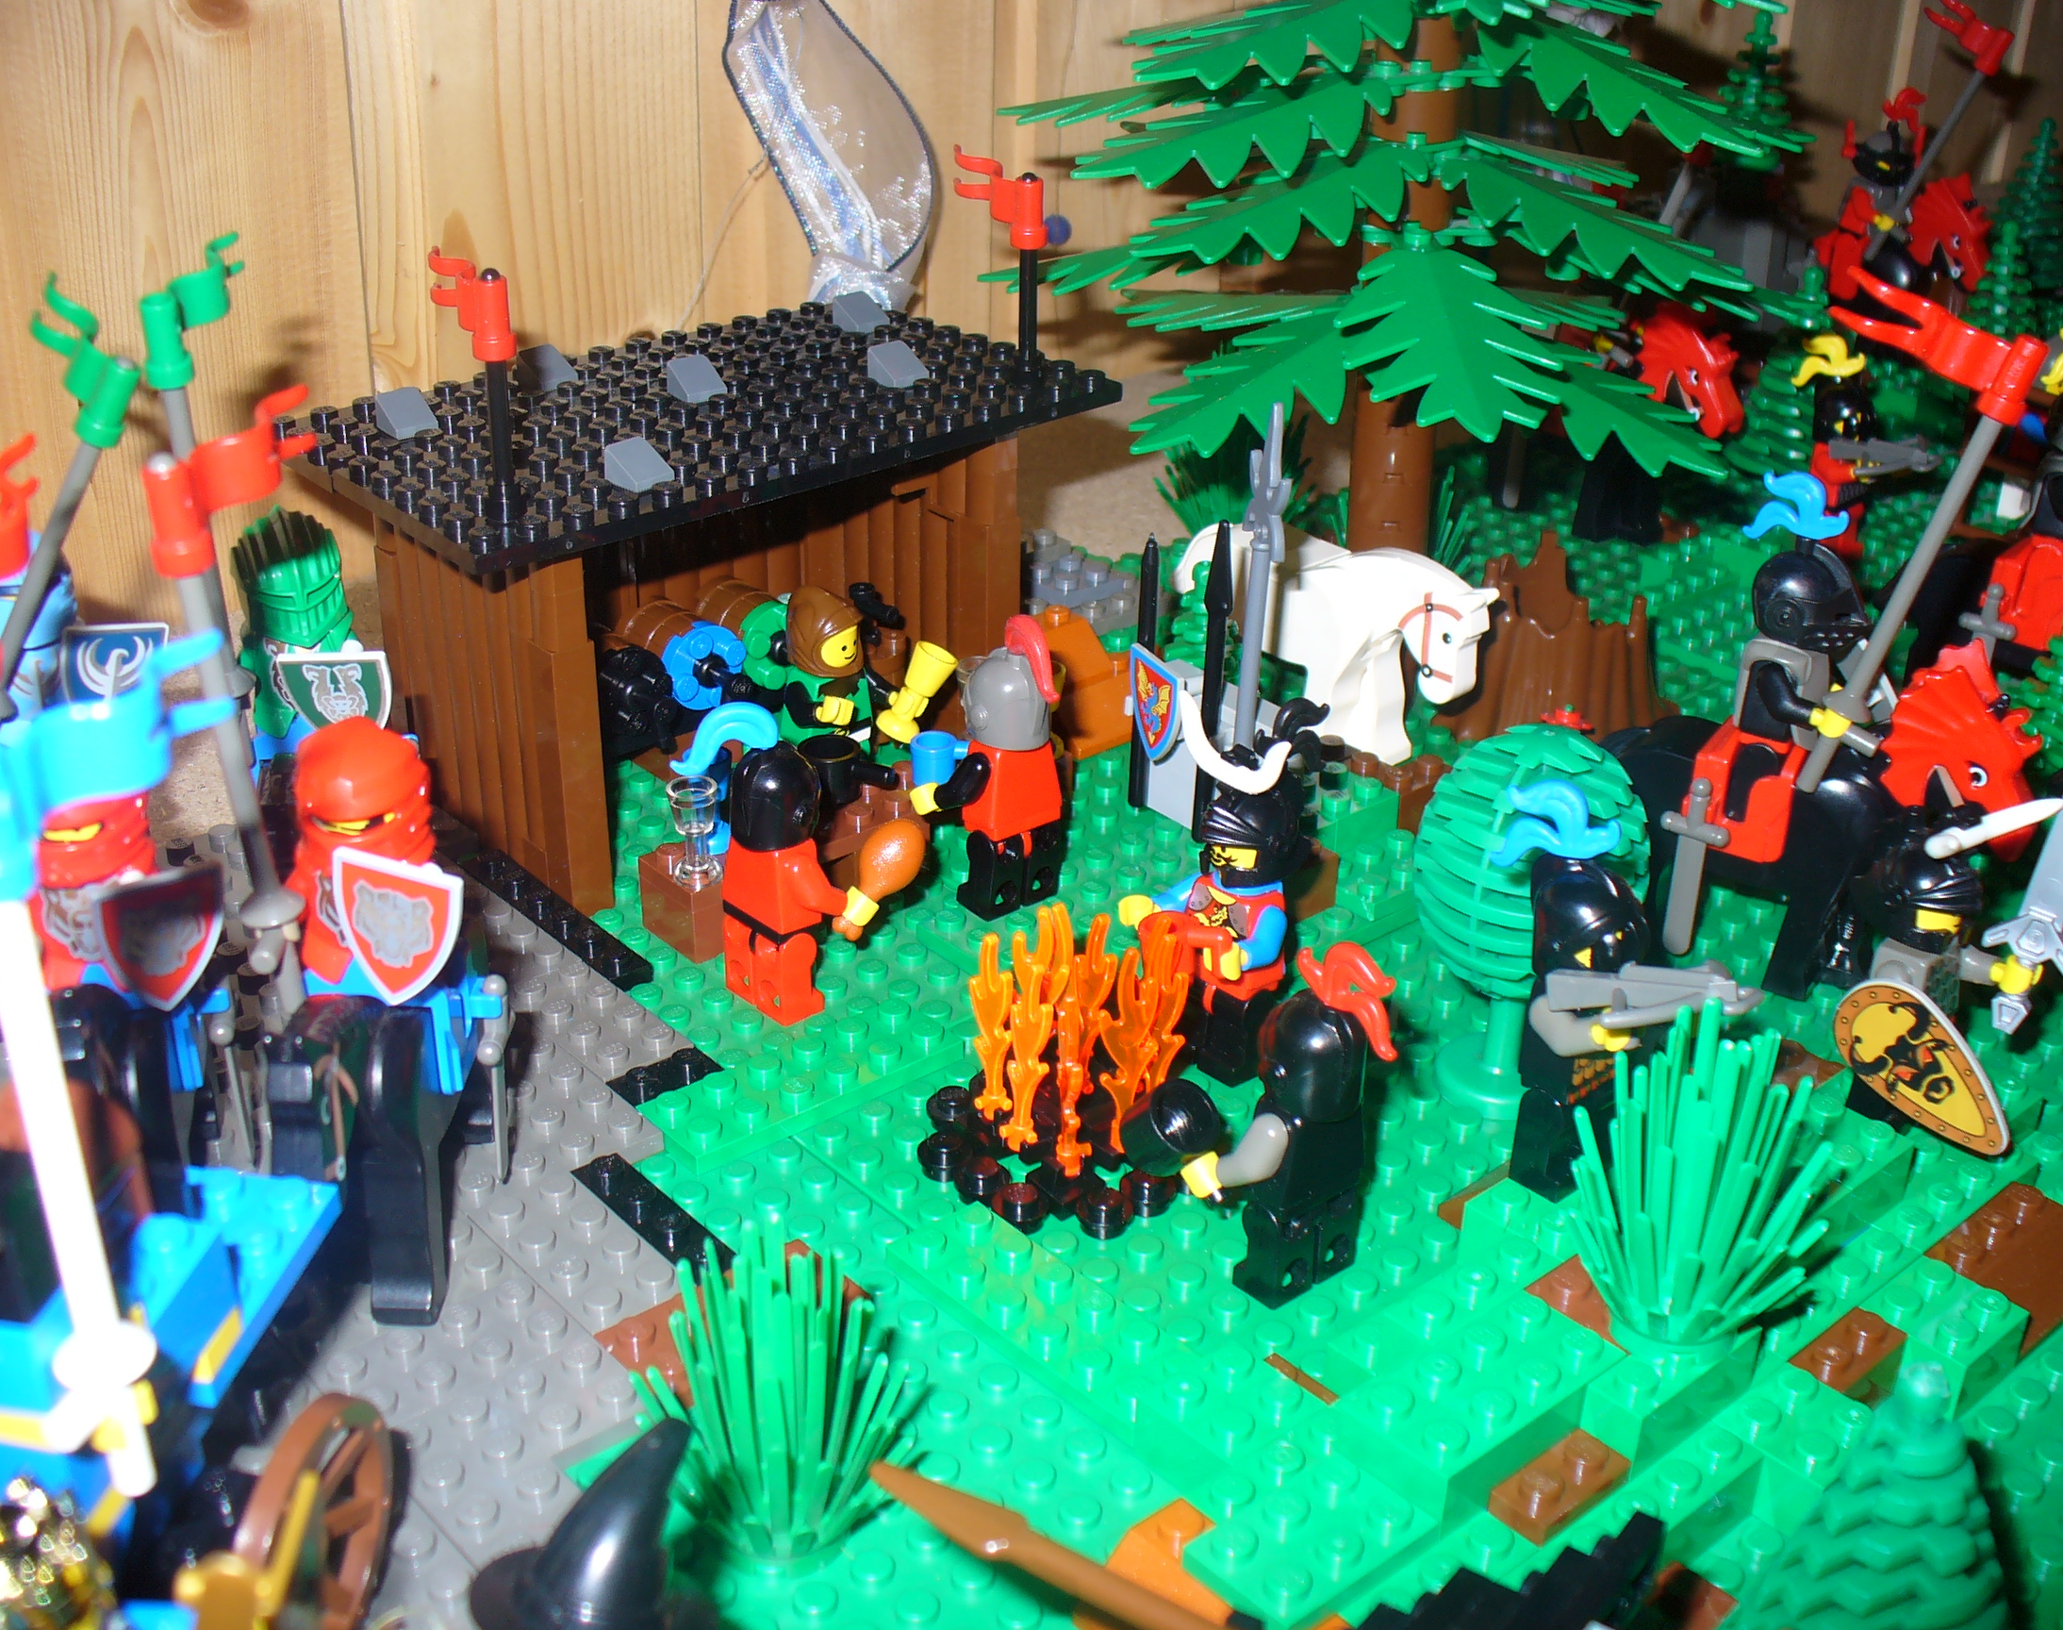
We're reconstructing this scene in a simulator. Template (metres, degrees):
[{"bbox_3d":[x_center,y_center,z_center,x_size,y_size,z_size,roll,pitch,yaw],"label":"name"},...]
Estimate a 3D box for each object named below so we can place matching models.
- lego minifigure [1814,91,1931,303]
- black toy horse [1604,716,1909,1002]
[{"bbox_3d":[0.248,-0.181,0.683,0.027,0.058,0.024,-12,30,-23],"label":"lego minifigure"},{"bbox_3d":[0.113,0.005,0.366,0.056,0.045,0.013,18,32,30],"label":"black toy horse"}]

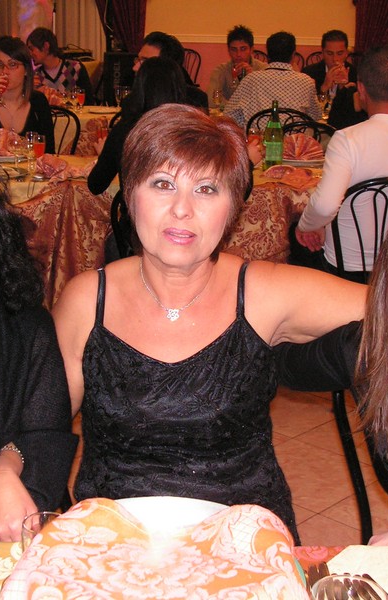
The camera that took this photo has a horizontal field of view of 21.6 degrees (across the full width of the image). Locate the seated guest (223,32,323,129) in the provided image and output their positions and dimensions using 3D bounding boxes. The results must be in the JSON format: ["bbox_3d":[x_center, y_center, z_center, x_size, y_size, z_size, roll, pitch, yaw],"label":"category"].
[{"bbox_3d":[0.507,-1.046,6.558,0.580,1.330,0.780,2,16,0],"label":"seated guest"}]

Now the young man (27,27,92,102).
[{"bbox_3d":[-0.970,-1.266,7.201,0.520,1.290,0.720,5,16,15],"label":"young man"}]

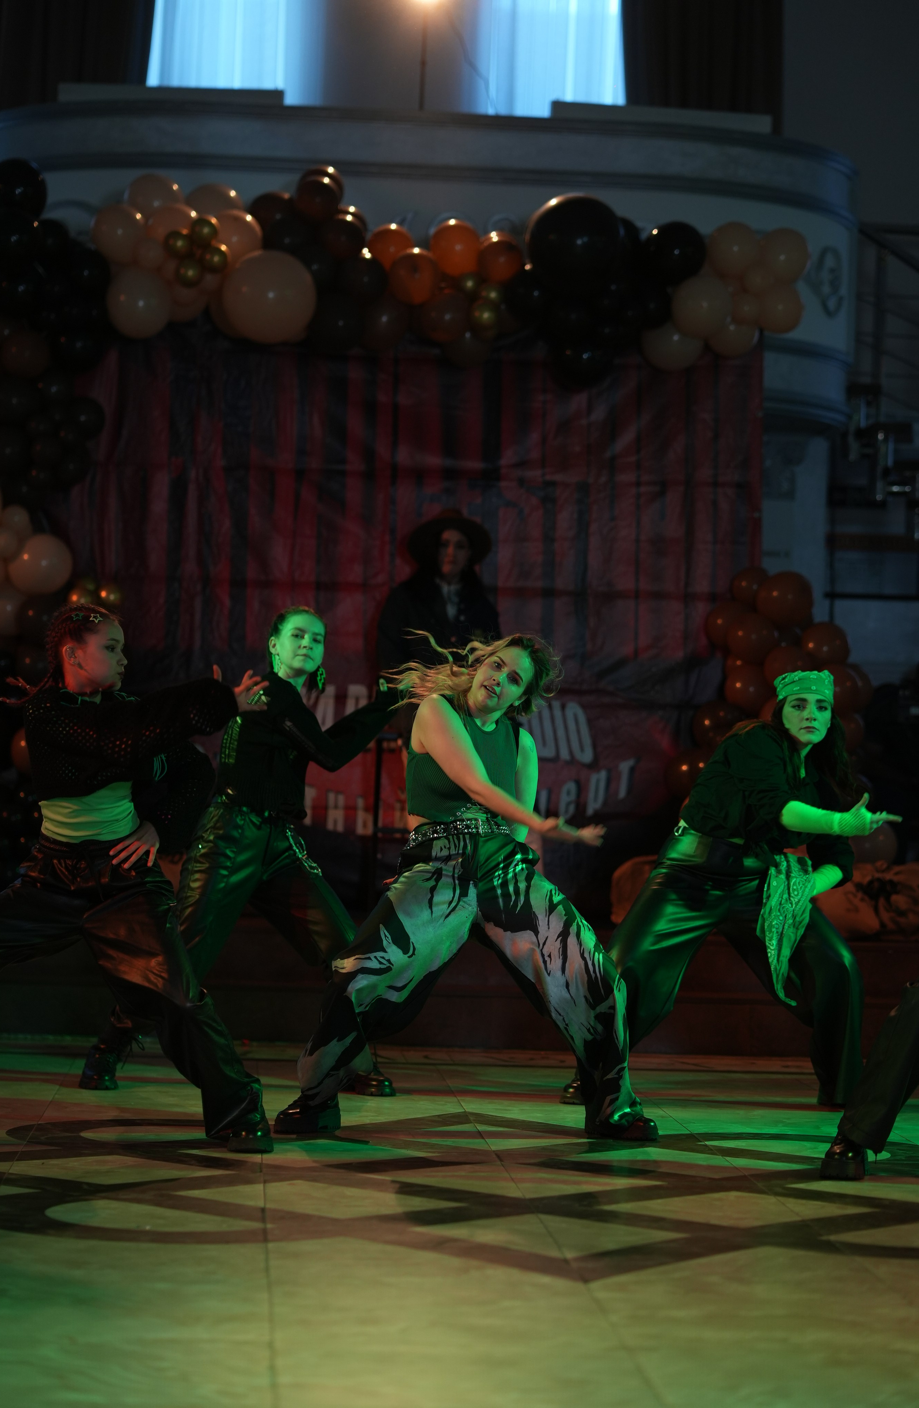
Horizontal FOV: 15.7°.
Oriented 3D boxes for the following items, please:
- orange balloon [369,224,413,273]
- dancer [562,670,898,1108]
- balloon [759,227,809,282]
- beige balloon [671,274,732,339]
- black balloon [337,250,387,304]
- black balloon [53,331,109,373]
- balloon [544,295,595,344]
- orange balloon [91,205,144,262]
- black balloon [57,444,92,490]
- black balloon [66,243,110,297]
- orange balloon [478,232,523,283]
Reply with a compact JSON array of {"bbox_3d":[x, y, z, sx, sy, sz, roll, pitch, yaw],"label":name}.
[{"bbox_3d":[-0.287,-1.916,14.000,0.202,0.204,0.203,1,-1,0],"label":"orange balloon"},{"bbox_3d":[0.827,0.564,10.150,0.920,1.340,0.760,2,-2,-30],"label":"dancer"},{"bbox_3d":[1.341,-1.847,13.683,0.208,0.226,0.208,2,-1,-4],"label":"balloon"},{"bbox_3d":[0.953,-1.561,13.050,0.233,0.252,0.233,2,-1,-3],"label":"beige balloon"},{"bbox_3d":[-0.400,-1.742,13.566,0.211,0.220,0.211,2,-1,-4],"label":"black balloon"},{"bbox_3d":[-1.585,-1.502,13.900,0.235,0.235,0.235,1,-1,0],"label":"black balloon"},{"bbox_3d":[0.434,-1.517,13.100,0.195,0.195,0.195,2,-1,-3],"label":"balloon"},{"bbox_3d":[-1.385,-1.903,13.450,0.223,0.240,0.223,2,-1,0],"label":"orange balloon"},{"bbox_3d":[-1.518,-0.933,13.050,0.161,0.174,0.161,2,-1,-3],"label":"black balloon"},{"bbox_3d":[-1.504,-1.750,13.400,0.200,0.222,0.200,2,-1,0],"label":"black balloon"},{"bbox_3d":[0.168,-1.812,13.500,0.183,0.210,0.183,2,-1,0],"label":"orange balloon"}]

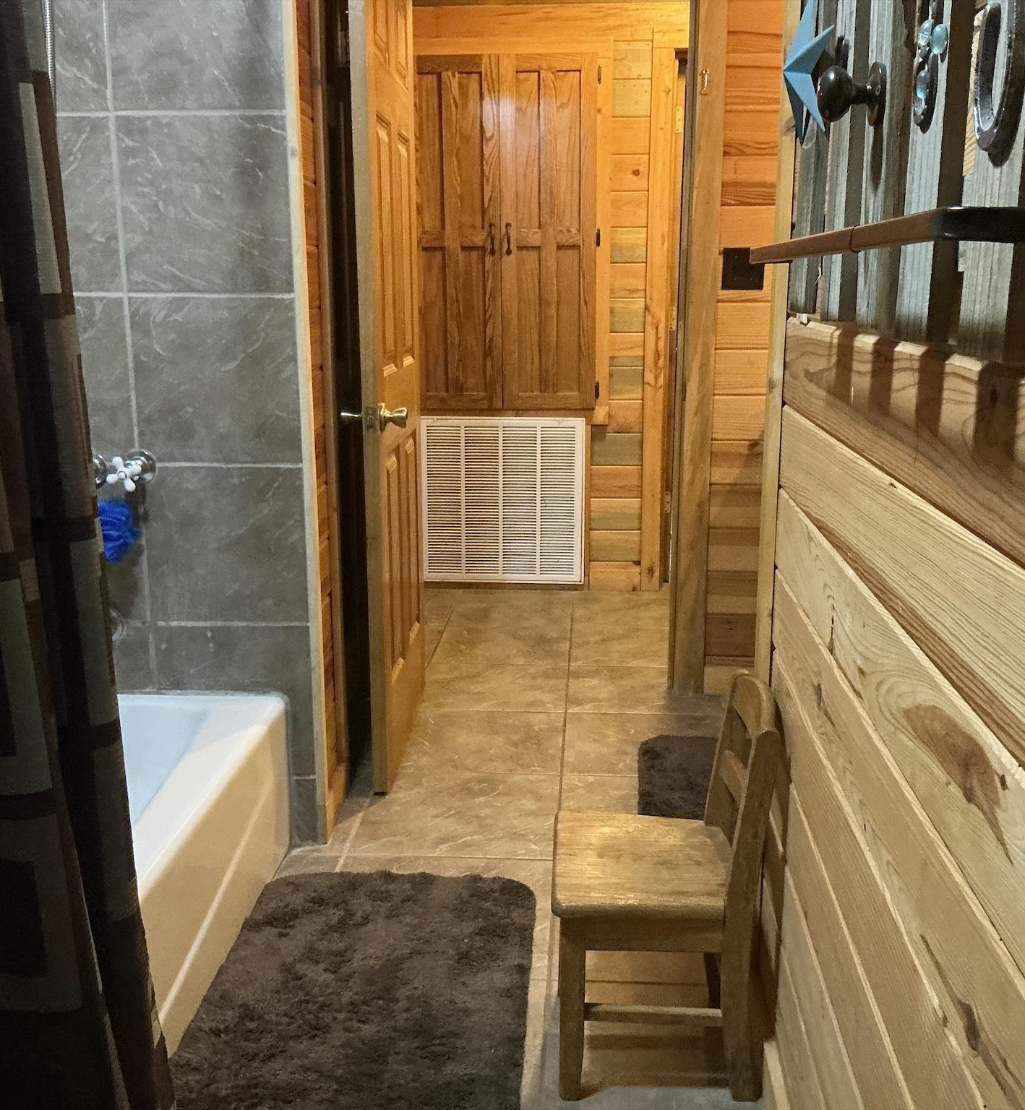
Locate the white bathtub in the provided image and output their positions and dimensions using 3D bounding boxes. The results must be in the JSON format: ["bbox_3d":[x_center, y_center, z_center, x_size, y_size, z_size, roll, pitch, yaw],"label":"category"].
[{"bbox_3d":[-0.897,0.614,1.894,0.765,0.350,1.430,0,12,4],"label":"white bathtub"}]

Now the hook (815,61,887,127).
[{"bbox_3d":[0.286,-0.393,1.029,0.058,0.056,0.058,0,12,4],"label":"hook"}]

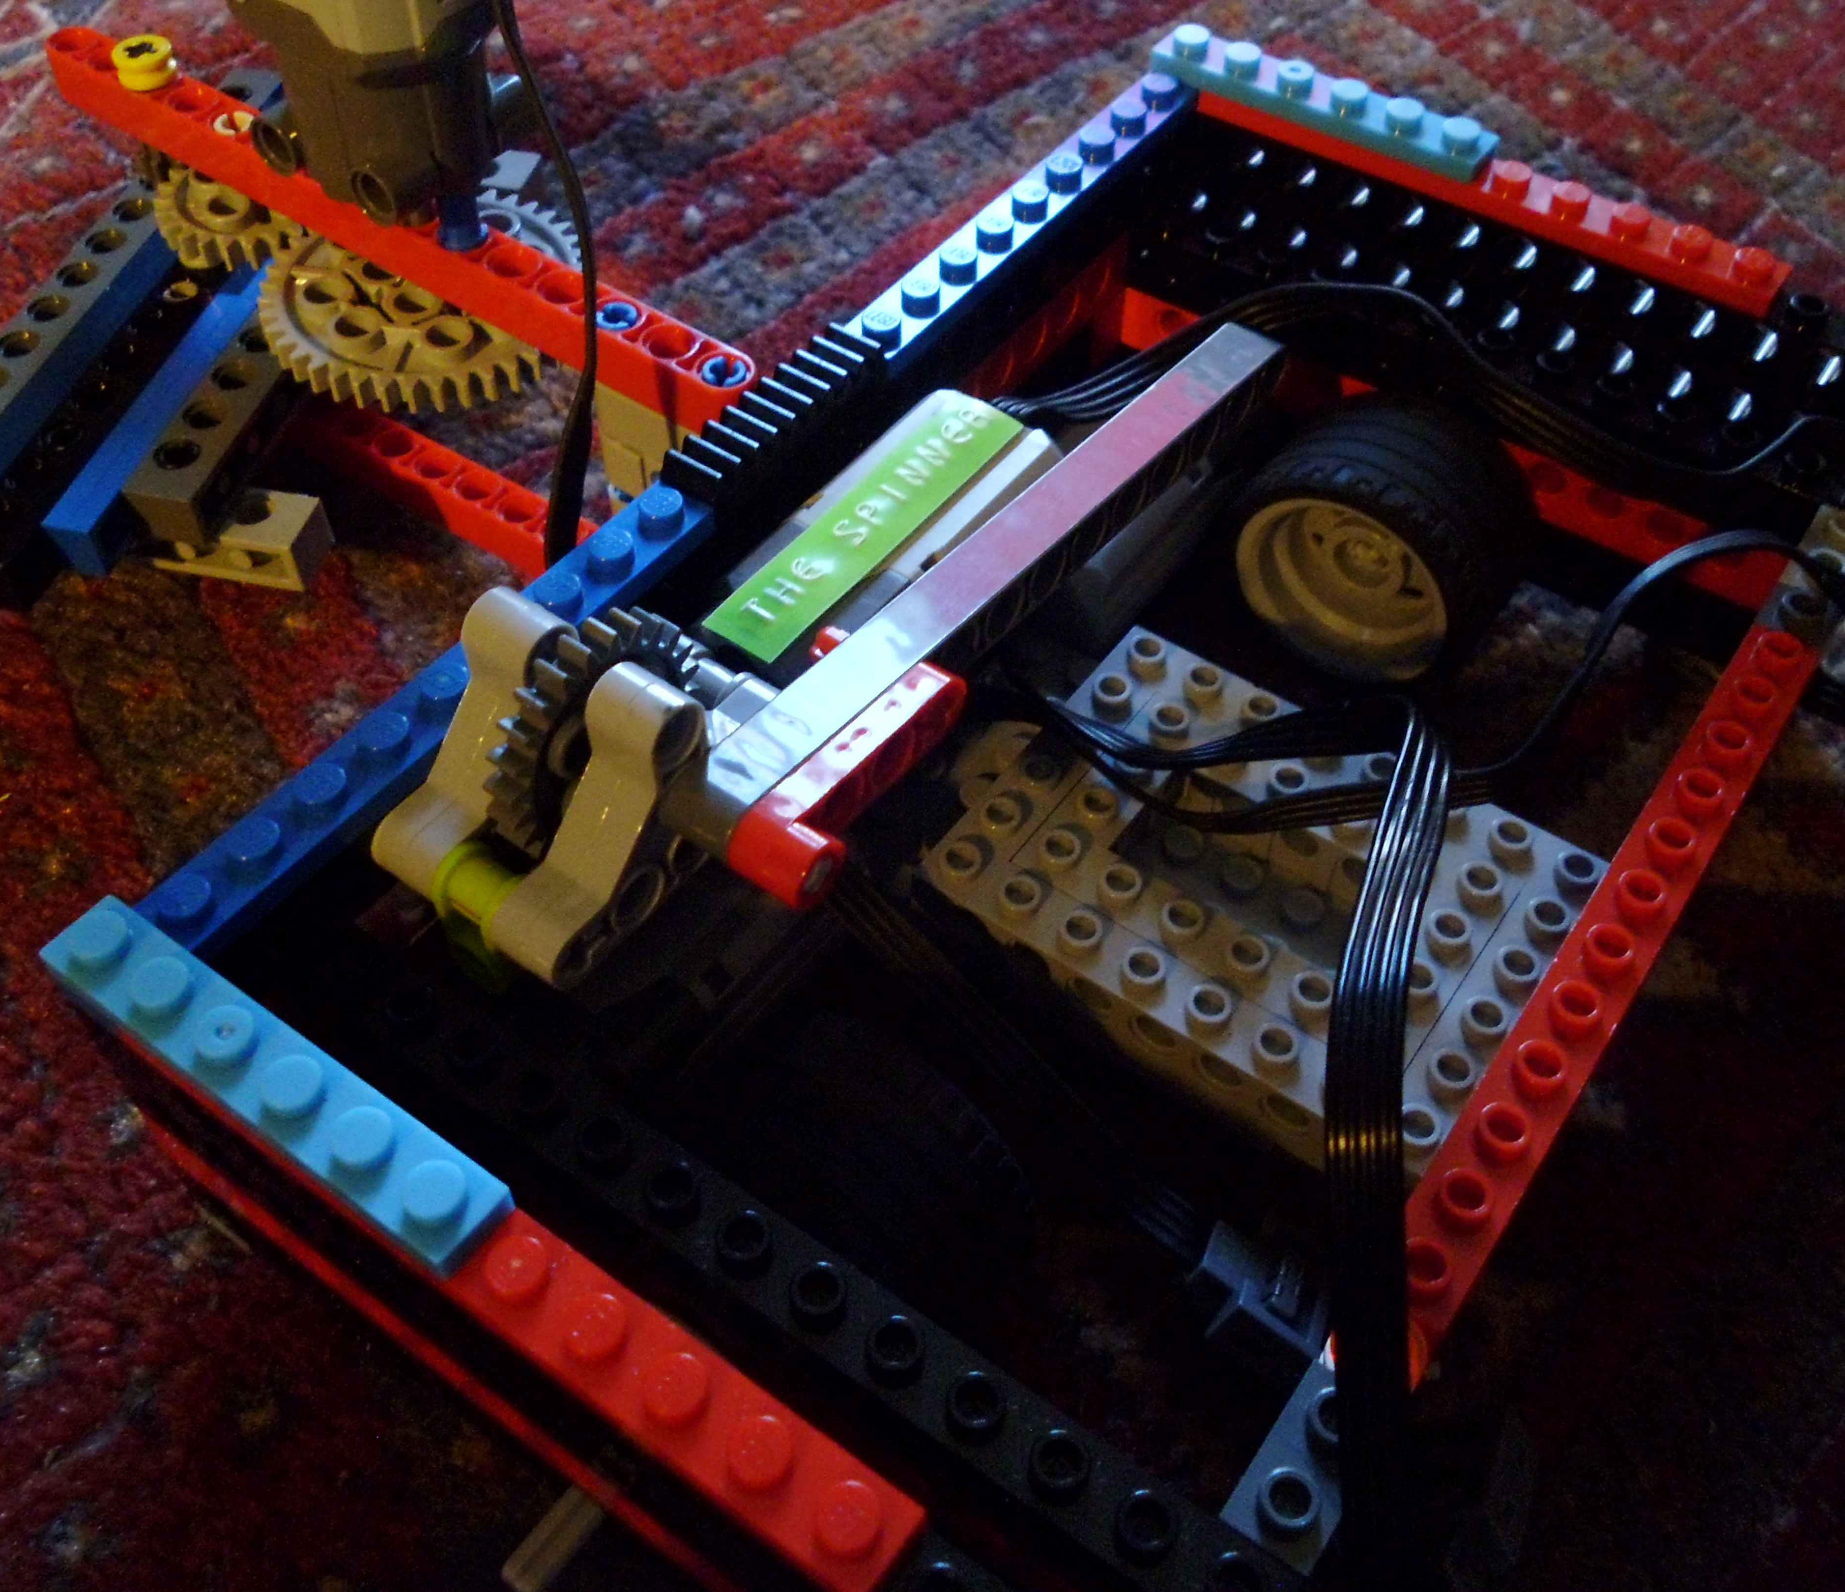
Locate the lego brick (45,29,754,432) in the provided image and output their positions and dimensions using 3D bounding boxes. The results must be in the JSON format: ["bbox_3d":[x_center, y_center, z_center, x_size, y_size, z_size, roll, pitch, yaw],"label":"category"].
[{"bbox_3d":[-0.071,-0.074,0.221,0.120,0.008,0.008,30,57,17],"label":"lego brick"}]

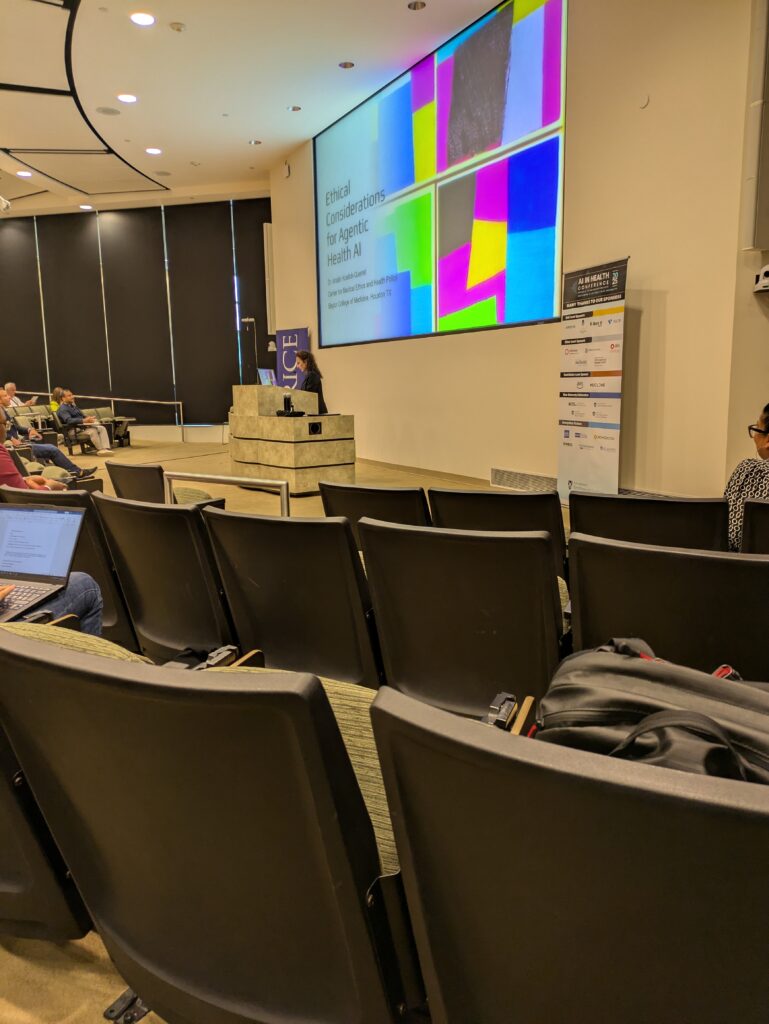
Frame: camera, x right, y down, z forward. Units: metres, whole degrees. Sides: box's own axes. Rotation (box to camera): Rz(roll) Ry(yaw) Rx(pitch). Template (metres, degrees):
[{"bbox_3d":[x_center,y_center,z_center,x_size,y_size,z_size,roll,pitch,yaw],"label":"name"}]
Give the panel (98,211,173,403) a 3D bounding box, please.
[{"bbox_3d":[-5.510,-4.308,16.540,1.614,4.674,0.060,2,10,13],"label":"panel"}]

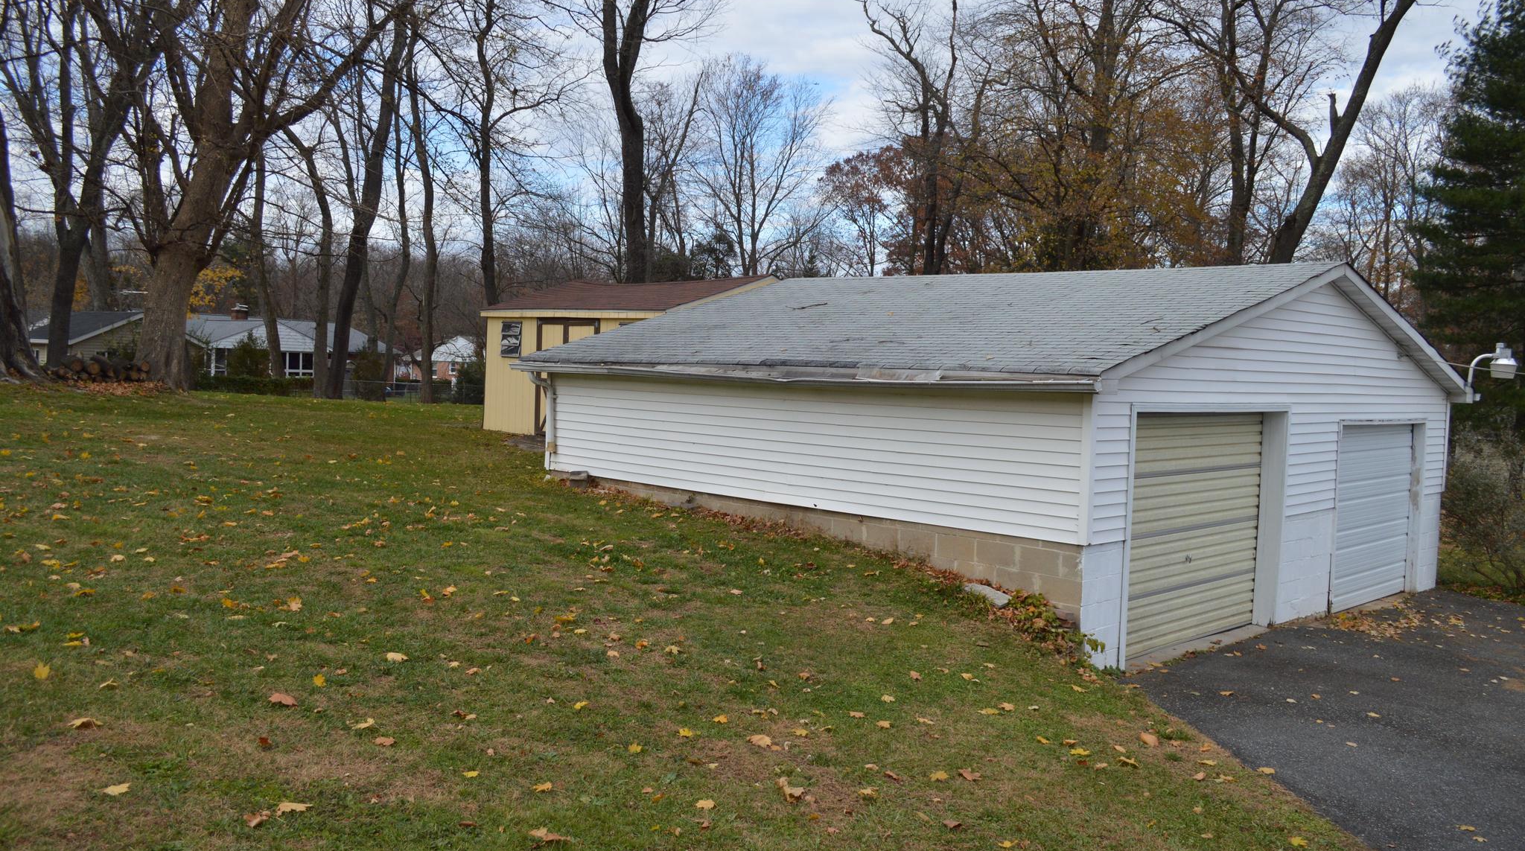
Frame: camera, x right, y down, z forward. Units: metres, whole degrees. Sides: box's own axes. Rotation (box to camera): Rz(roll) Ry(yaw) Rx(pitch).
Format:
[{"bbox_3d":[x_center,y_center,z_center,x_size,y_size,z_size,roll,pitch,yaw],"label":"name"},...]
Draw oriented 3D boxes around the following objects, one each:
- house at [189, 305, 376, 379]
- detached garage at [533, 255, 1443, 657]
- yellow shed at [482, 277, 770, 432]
[{"bbox_3d":[-33.899,-5.728,82.000,14.000,4.900,9.500,0,3,-25],"label":"house"},{"bbox_3d":[2.906,-0.006,14.201,8.740,3.680,7.950,-1,3,-43],"label":"detached garage"},{"bbox_3d":[-1.660,-1.135,19.050,3.950,2.630,4.850,-1,3,-45],"label":"yellow shed"}]

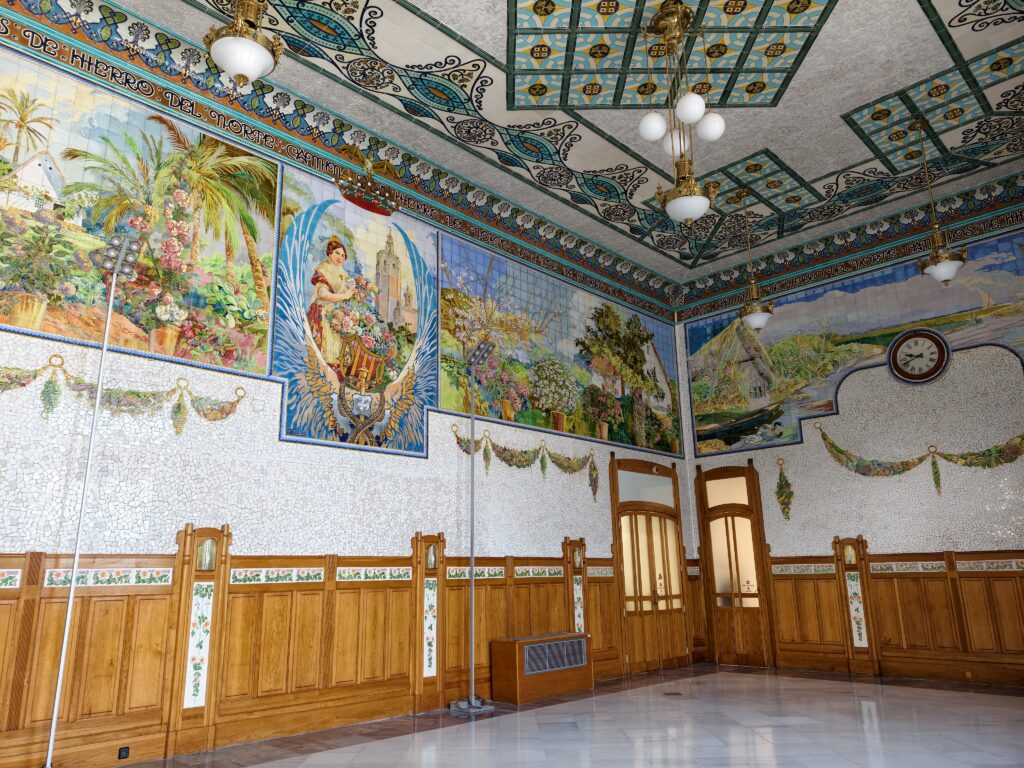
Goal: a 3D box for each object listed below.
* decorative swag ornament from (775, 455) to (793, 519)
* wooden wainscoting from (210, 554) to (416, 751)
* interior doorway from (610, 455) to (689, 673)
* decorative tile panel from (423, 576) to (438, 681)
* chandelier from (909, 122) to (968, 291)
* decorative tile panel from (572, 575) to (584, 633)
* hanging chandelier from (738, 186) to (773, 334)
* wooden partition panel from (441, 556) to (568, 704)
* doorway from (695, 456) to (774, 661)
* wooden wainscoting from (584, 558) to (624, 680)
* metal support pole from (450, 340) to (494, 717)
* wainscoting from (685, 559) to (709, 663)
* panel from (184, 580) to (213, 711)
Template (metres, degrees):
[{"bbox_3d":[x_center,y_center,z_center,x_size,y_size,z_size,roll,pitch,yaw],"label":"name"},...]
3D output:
[{"bbox_3d":[4.479,1.728,11.684,0.060,1.021,0.289,14,-21,-43],"label":"decorative swag ornament"},{"bbox_3d":[-1.923,2.666,7.375,2.235,1.709,0.090,14,-21,-43],"label":"wooden wainscoting"},{"bbox_3d":[2.236,2.882,11.598,0.160,3.311,1.976,-15,-21,42],"label":"interior doorway"},{"bbox_3d":[-0.940,2.815,8.228,0.040,1.077,0.186,-15,-21,42],"label":"decorative tile panel"},{"bbox_3d":[4.869,-2.110,8.228,0.500,2.073,0.500,-15,-21,42],"label":"chandelier"},{"bbox_3d":[0.973,3.312,10.172,0.192,1.073,0.030,14,-21,-43],"label":"decorative tile panel"},{"bbox_3d":[3.343,-1.746,9.906,0.459,2.134,0.459,14,-21,-43],"label":"hanging chandelier"},{"bbox_3d":[-0.047,3.109,9.148,0.080,1.686,2.190,-15,-21,42],"label":"wooden partition panel"},{"bbox_3d":[3.784,3.015,12.140,0.160,3.360,1.243,14,-21,-43],"label":"doorway"},{"bbox_3d":[1.342,3.453,10.518,0.080,1.681,0.708,-15,-21,42],"label":"wooden wainscoting"},{"bbox_3d":[-0.471,1.590,8.796,0.488,4.470,0.444,-1,-15,0],"label":"metal support pole"},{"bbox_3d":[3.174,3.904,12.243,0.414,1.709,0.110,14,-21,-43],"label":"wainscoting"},{"bbox_3d":[-2.809,2.340,6.389,0.040,1.068,0.186,-15,-21,42],"label":"panel"}]

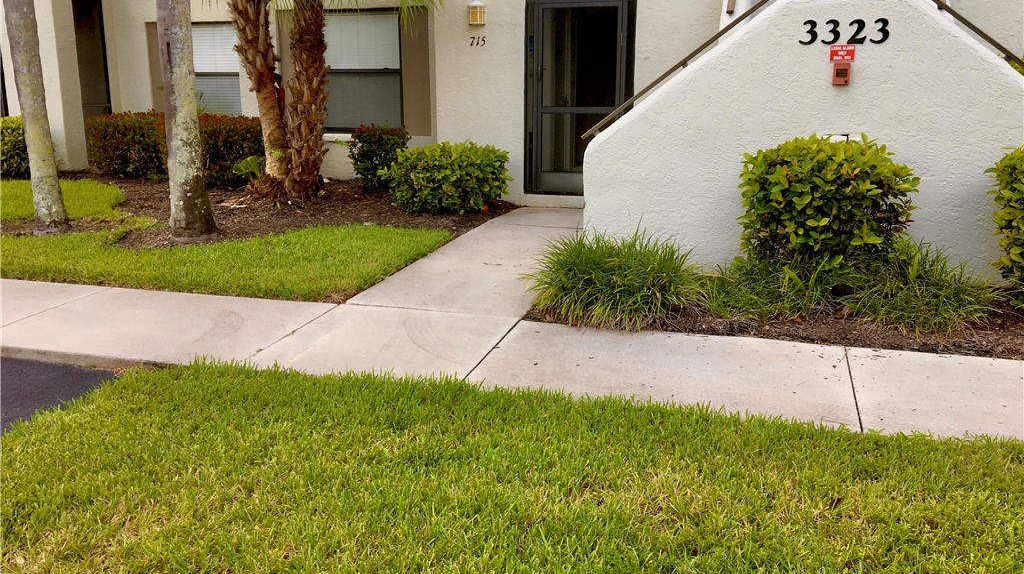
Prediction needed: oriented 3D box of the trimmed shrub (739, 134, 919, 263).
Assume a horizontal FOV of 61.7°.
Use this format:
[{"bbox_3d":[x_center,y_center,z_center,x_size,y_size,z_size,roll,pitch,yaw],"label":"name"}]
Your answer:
[{"bbox_3d":[2.043,-0.452,5.650,1.027,0.960,0.852,4,16,17],"label":"trimmed shrub"}]

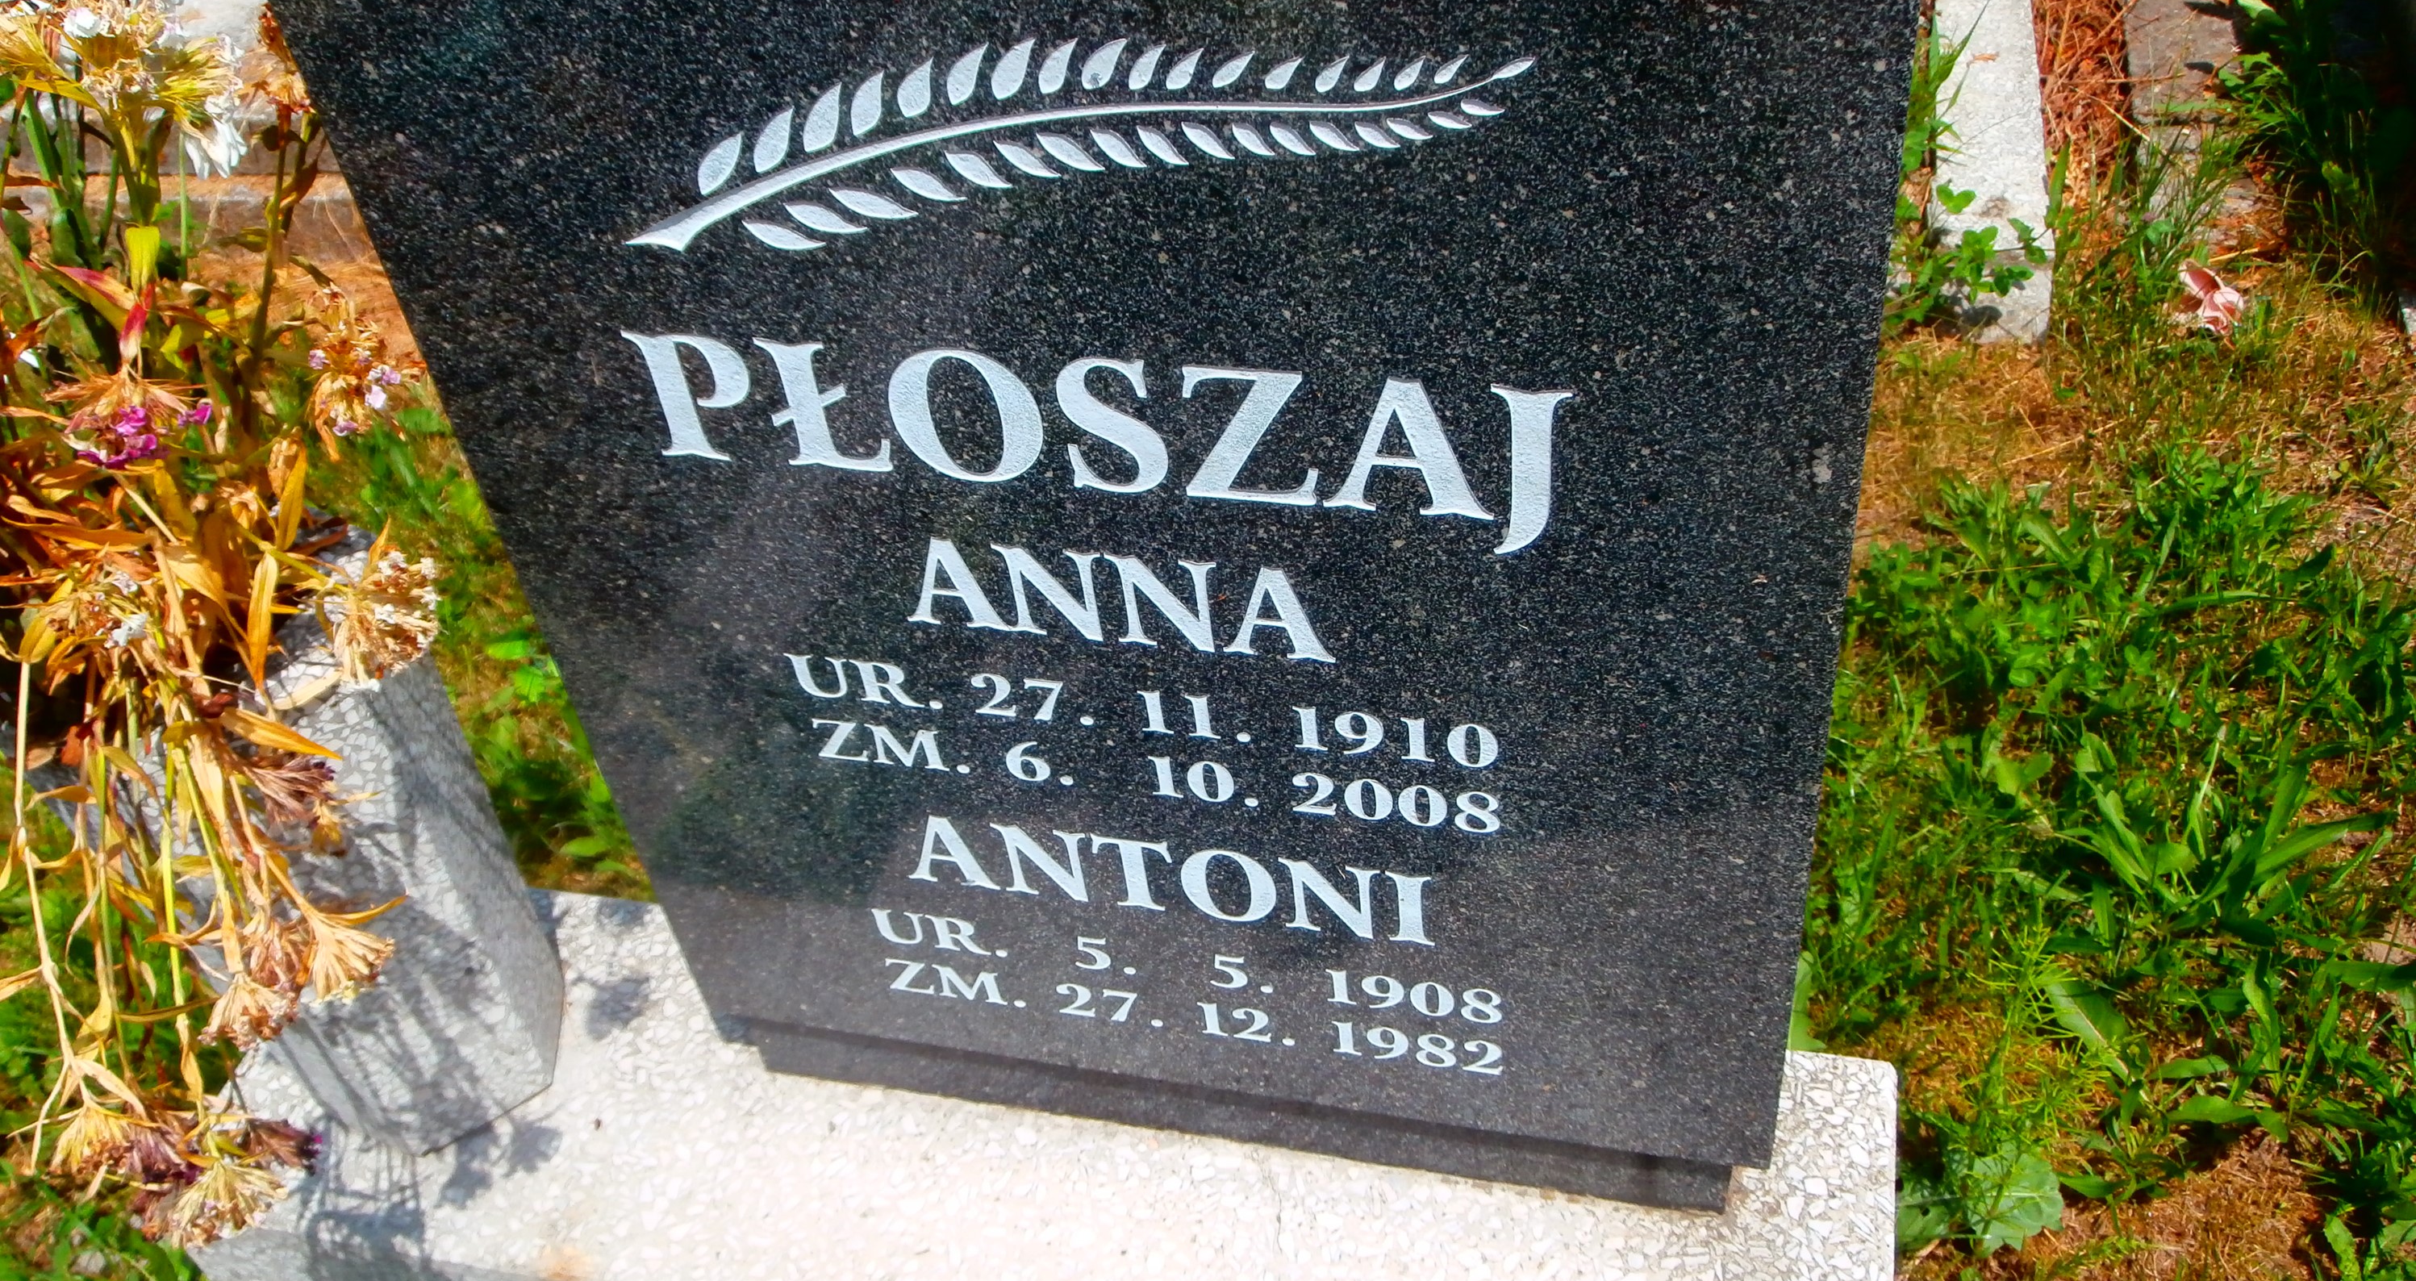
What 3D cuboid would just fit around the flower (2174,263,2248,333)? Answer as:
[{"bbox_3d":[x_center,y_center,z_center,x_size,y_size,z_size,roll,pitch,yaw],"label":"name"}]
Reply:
[{"bbox_3d":[1.044,-0.354,2.180,0.068,0.045,0.056,15,49,23],"label":"flower"}]

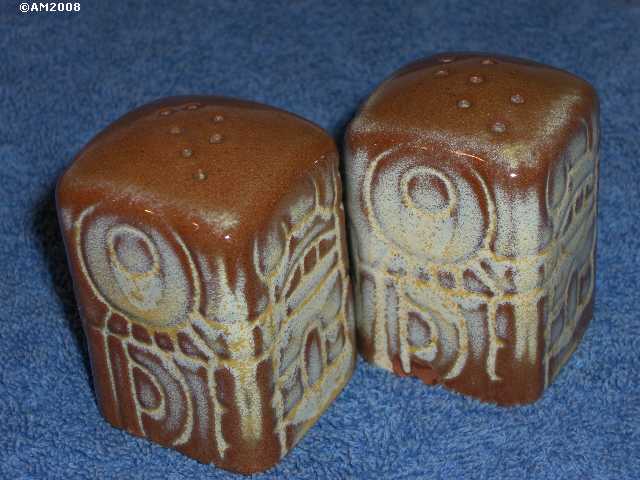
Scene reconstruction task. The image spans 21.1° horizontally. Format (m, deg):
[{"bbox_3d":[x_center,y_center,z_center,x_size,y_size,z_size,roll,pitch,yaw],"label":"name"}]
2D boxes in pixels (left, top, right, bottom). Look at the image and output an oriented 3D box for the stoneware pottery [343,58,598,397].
[{"bbox_3d":[0.039,-0.005,0.433,0.051,0.074,0.051,11,34,25],"label":"stoneware pottery"}]

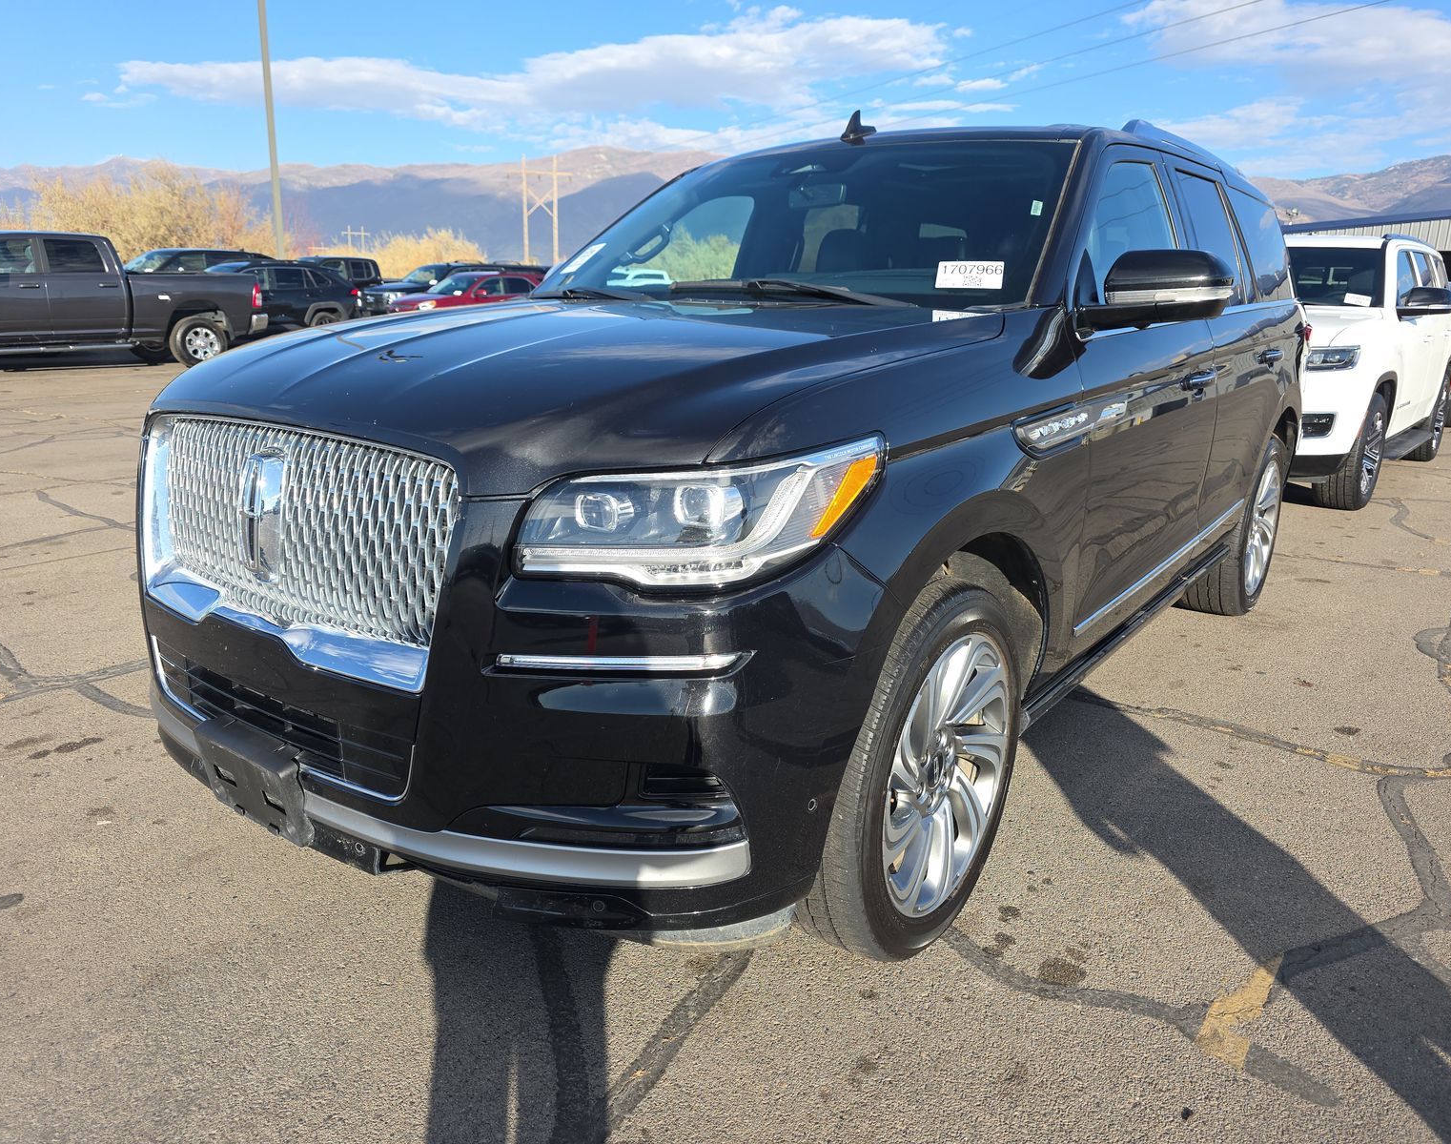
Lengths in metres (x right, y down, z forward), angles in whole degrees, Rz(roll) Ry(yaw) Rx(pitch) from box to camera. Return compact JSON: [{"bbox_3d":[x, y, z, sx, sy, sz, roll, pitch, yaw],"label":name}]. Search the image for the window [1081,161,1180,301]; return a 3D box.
[{"bbox_3d":[0.980,-0.848,2.535,0.060,0.410,0.920,-10,4,40],"label":"window"}]

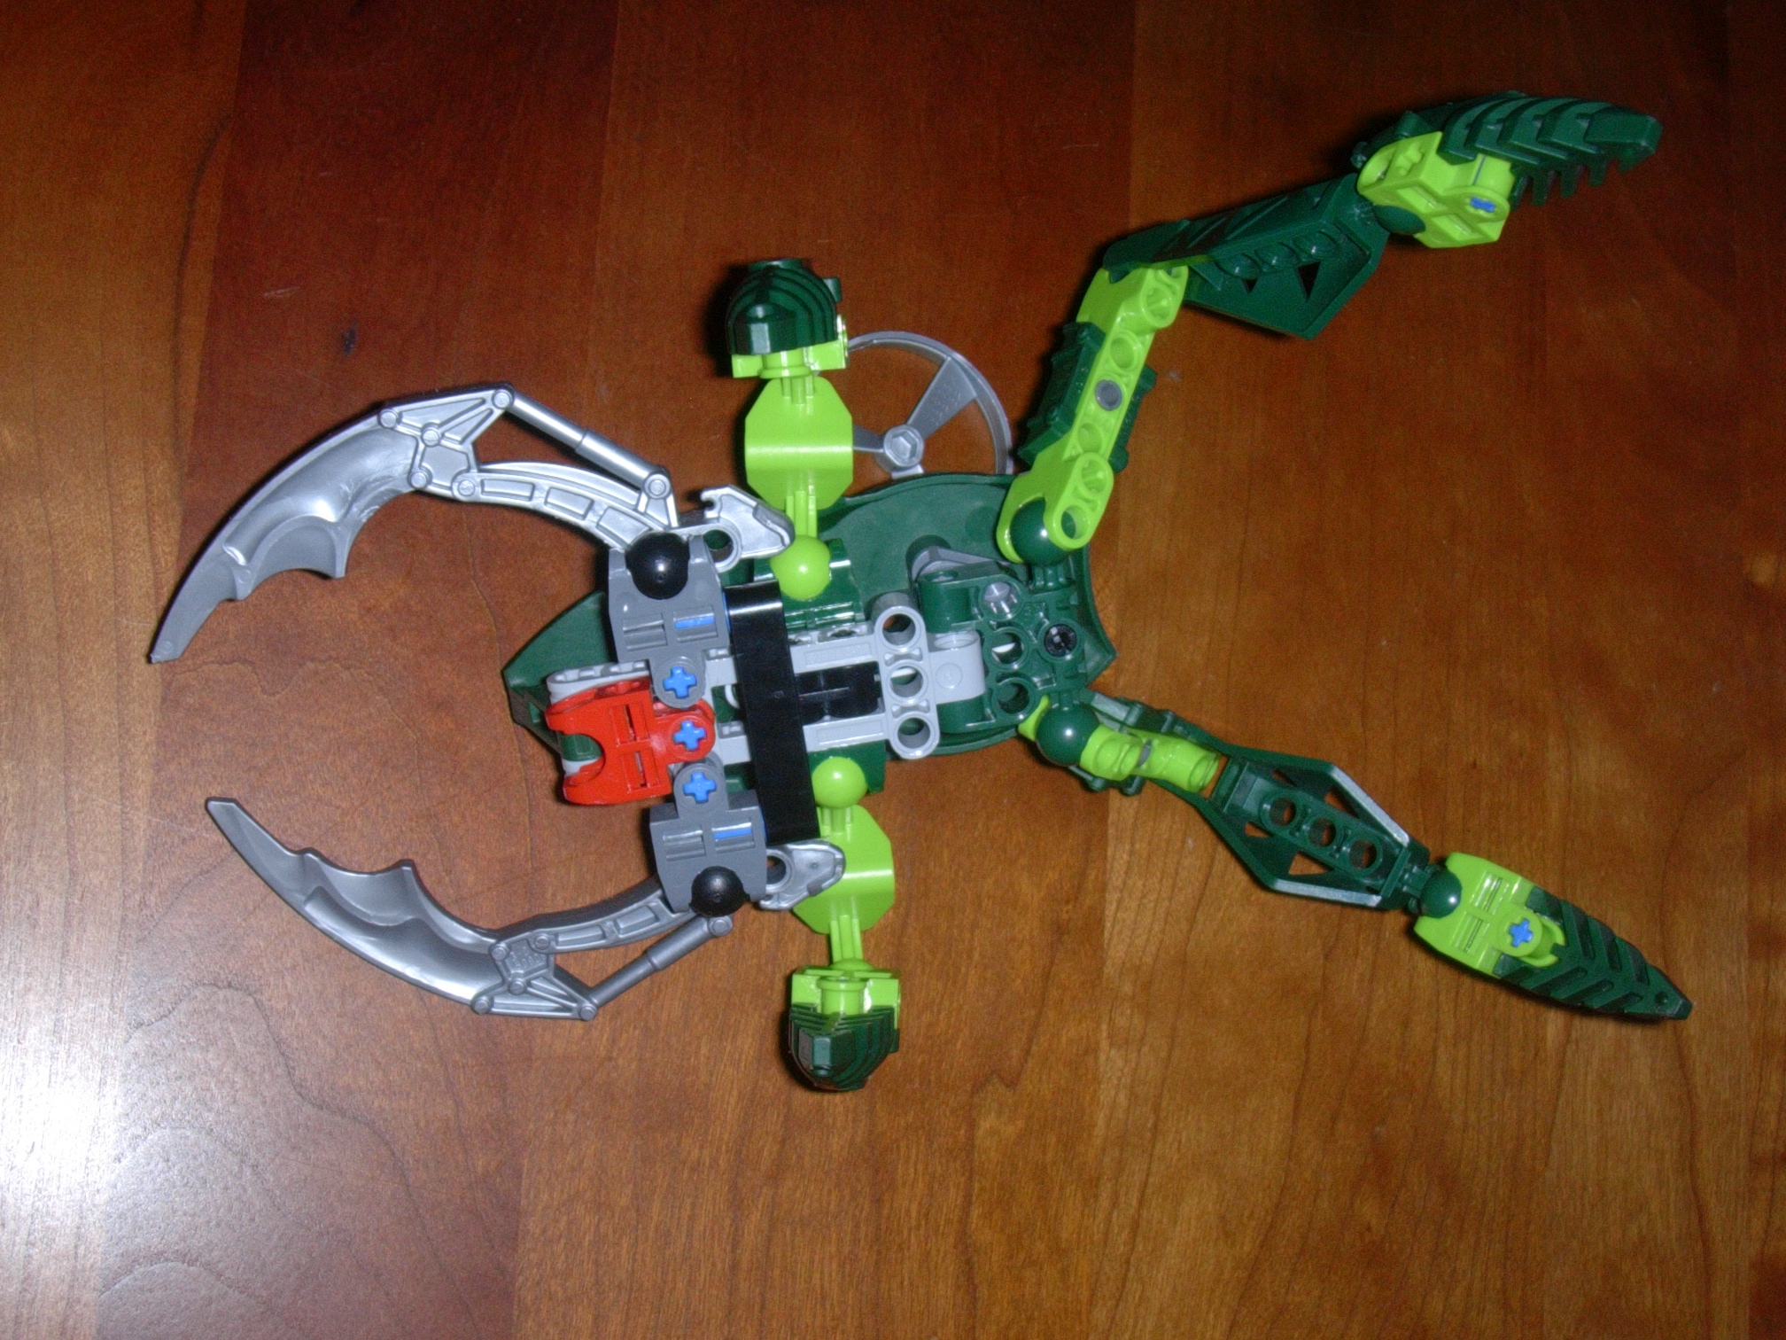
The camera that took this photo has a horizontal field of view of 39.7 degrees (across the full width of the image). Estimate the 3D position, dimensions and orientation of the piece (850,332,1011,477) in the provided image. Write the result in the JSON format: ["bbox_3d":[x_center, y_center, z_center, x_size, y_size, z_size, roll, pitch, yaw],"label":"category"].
[{"bbox_3d":[0.000,-0.039,0.448,0.044,0.011,0.044,1,83,-7],"label":"piece"}]

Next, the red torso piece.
[{"bbox_3d":[-0.039,0.011,0.368,0.024,0.011,0.016,-9,100,-7],"label":"red torso piece"}]

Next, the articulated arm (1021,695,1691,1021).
[{"bbox_3d":[0.076,0.032,0.414,0.121,0.038,0.027,25,79,3],"label":"articulated arm"}]

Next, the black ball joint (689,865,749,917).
[{"bbox_3d":[-0.027,0.035,0.386,0.010,0.010,0.010,0,78,-2],"label":"black ball joint"}]

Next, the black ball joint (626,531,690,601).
[{"bbox_3d":[-0.035,-0.016,0.373,0.010,0.010,0.010,0,78,-2],"label":"black ball joint"}]

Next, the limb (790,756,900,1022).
[{"bbox_3d":[-0.008,0.035,0.402,0.018,0.013,0.043,-2,85,-2],"label":"limb"}]

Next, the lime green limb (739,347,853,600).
[{"bbox_3d":[-0.015,-0.032,0.391,0.018,0.013,0.043,-2,85,-2],"label":"lime green limb"}]

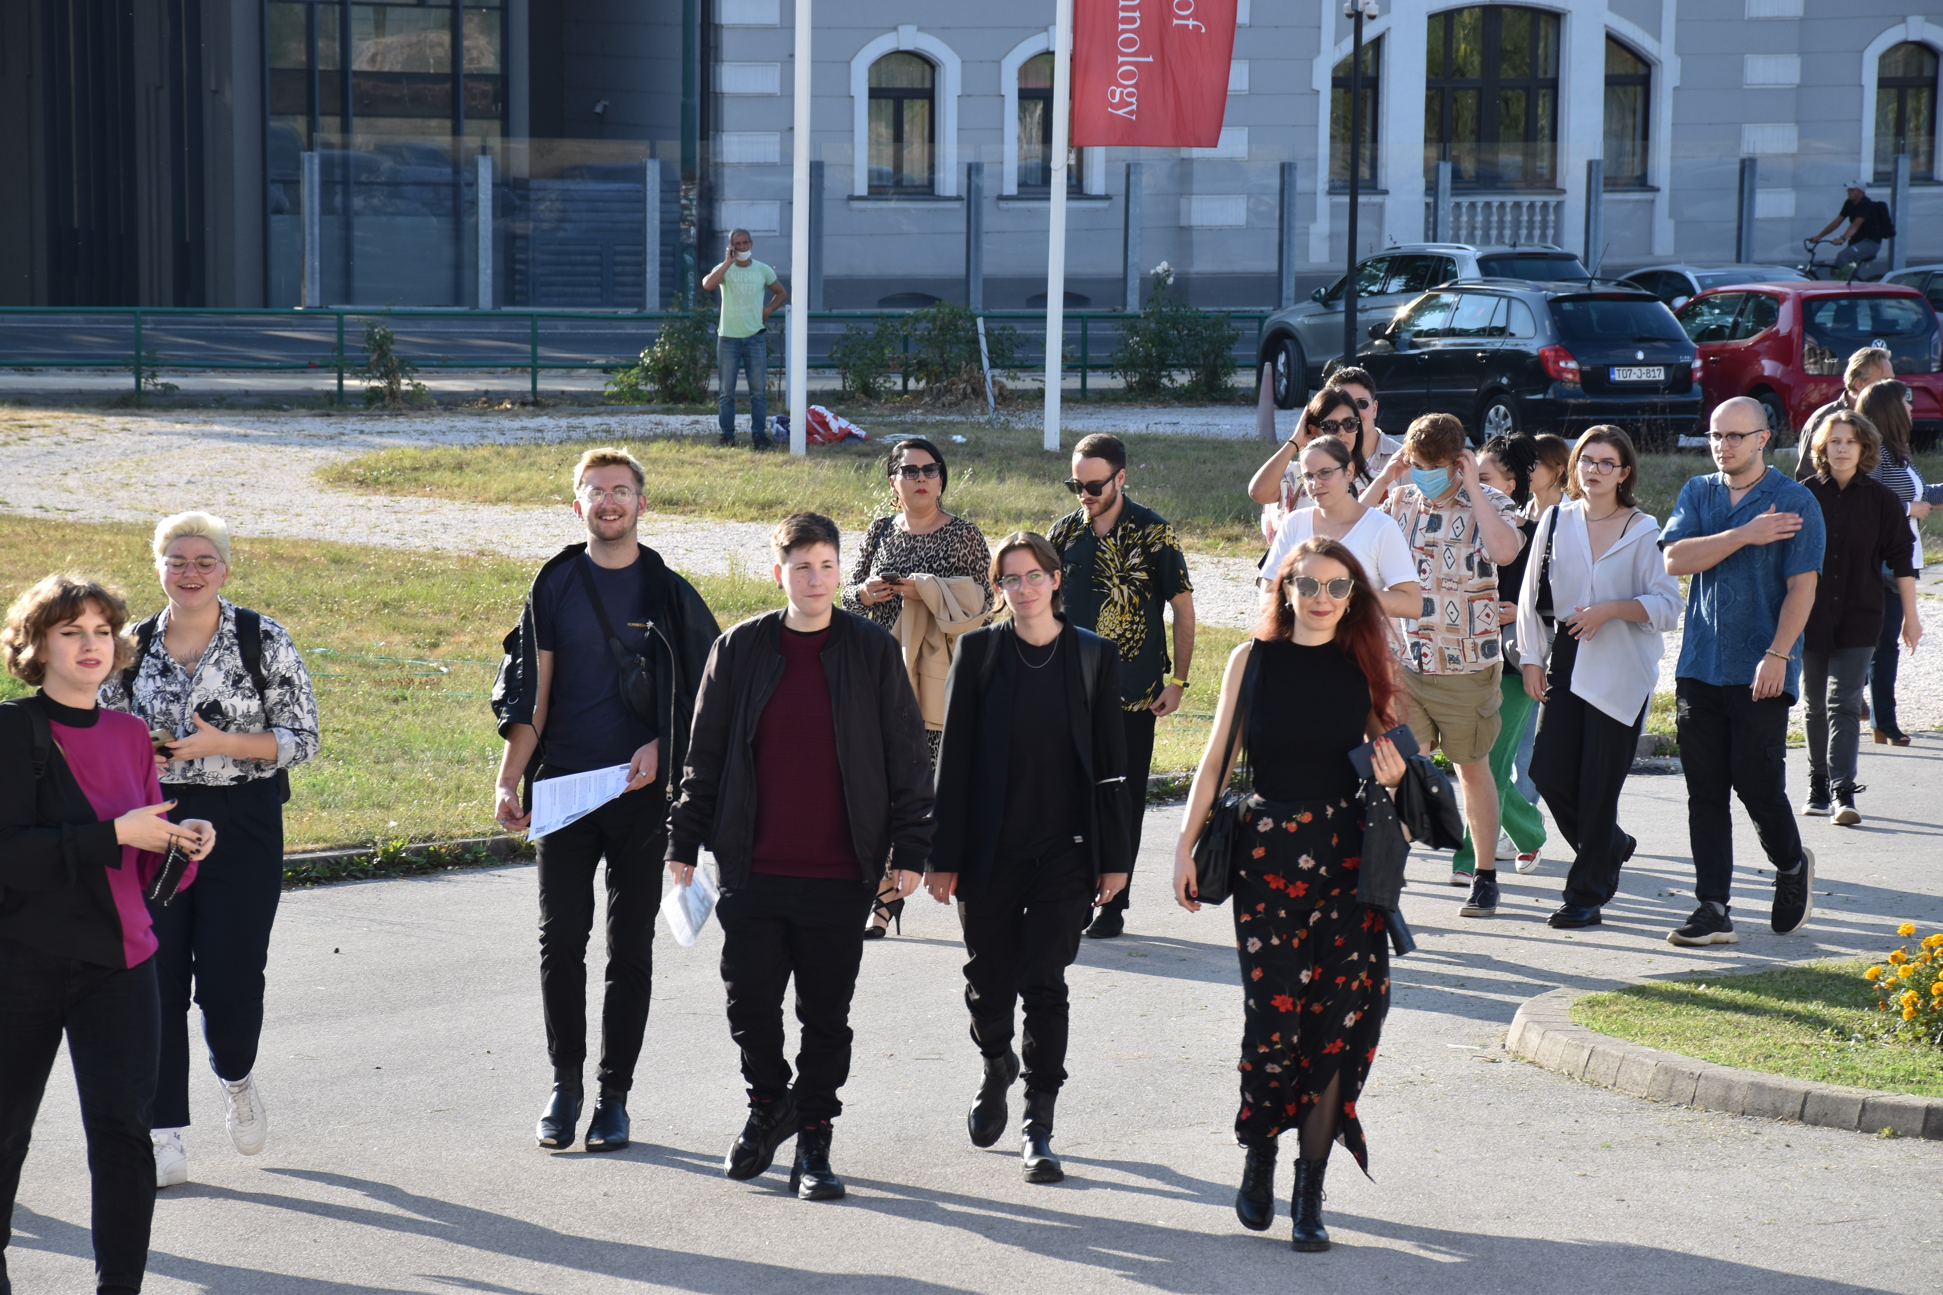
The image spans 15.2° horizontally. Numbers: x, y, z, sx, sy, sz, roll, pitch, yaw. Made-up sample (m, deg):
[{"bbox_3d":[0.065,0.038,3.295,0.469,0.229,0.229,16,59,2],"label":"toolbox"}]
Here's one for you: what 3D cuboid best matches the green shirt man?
[{"bbox_3d":[-1.881,-2.568,60.400,0.680,1.780,0.420,0,4,-3],"label":"green shirt man"}]

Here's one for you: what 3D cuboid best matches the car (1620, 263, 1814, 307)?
[{"bbox_3d":[8.230,-3.440,79.300,1.780,1.460,4.350,-1,4,-22],"label":"car"}]

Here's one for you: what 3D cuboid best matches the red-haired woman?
[{"bbox_3d":[0.766,0.596,17.550,0.560,1.710,0.450,1,4,5],"label":"red-haired woman"}]

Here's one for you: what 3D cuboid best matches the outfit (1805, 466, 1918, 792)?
[{"bbox_3d":[3.562,-0.055,29.300,0.500,1.320,0.340,2,4,18],"label":"outfit"}]

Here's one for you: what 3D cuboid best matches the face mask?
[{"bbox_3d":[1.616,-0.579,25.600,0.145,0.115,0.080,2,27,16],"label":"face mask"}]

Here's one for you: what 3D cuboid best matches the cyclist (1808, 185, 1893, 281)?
[{"bbox_3d":[10.825,-4.878,89.500,0.920,1.600,0.600,-1,5,-24],"label":"cyclist"}]

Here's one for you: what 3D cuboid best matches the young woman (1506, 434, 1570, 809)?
[{"bbox_3d":[2.167,-0.012,28.000,0.480,1.630,0.470,-3,6,-45],"label":"young woman"}]

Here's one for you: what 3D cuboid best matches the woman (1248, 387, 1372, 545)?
[{"bbox_3d":[1.339,-0.117,28.000,0.580,1.740,0.420,0,4,-5],"label":"woman"}]

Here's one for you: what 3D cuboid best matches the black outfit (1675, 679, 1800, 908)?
[{"bbox_3d":[2.586,0.456,24.600,0.380,0.860,0.420,4,5,37],"label":"black outfit"}]

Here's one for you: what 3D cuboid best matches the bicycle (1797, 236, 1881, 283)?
[{"bbox_3d":[10.676,-4.458,89.500,1.750,1.080,0.600,-1,5,-24],"label":"bicycle"}]

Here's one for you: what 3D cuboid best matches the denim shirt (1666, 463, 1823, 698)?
[{"bbox_3d":[2.601,-0.215,24.550,0.520,0.780,0.340,3,5,34],"label":"denim shirt"}]

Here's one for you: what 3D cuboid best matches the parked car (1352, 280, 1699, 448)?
[{"bbox_3d":[4.850,-2.590,66.100,1.680,1.500,4.240,-1,4,-28],"label":"parked car"}]

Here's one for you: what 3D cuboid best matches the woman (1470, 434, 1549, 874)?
[{"bbox_3d":[1.960,0.031,27.000,0.480,1.650,0.500,4,5,40],"label":"woman"}]

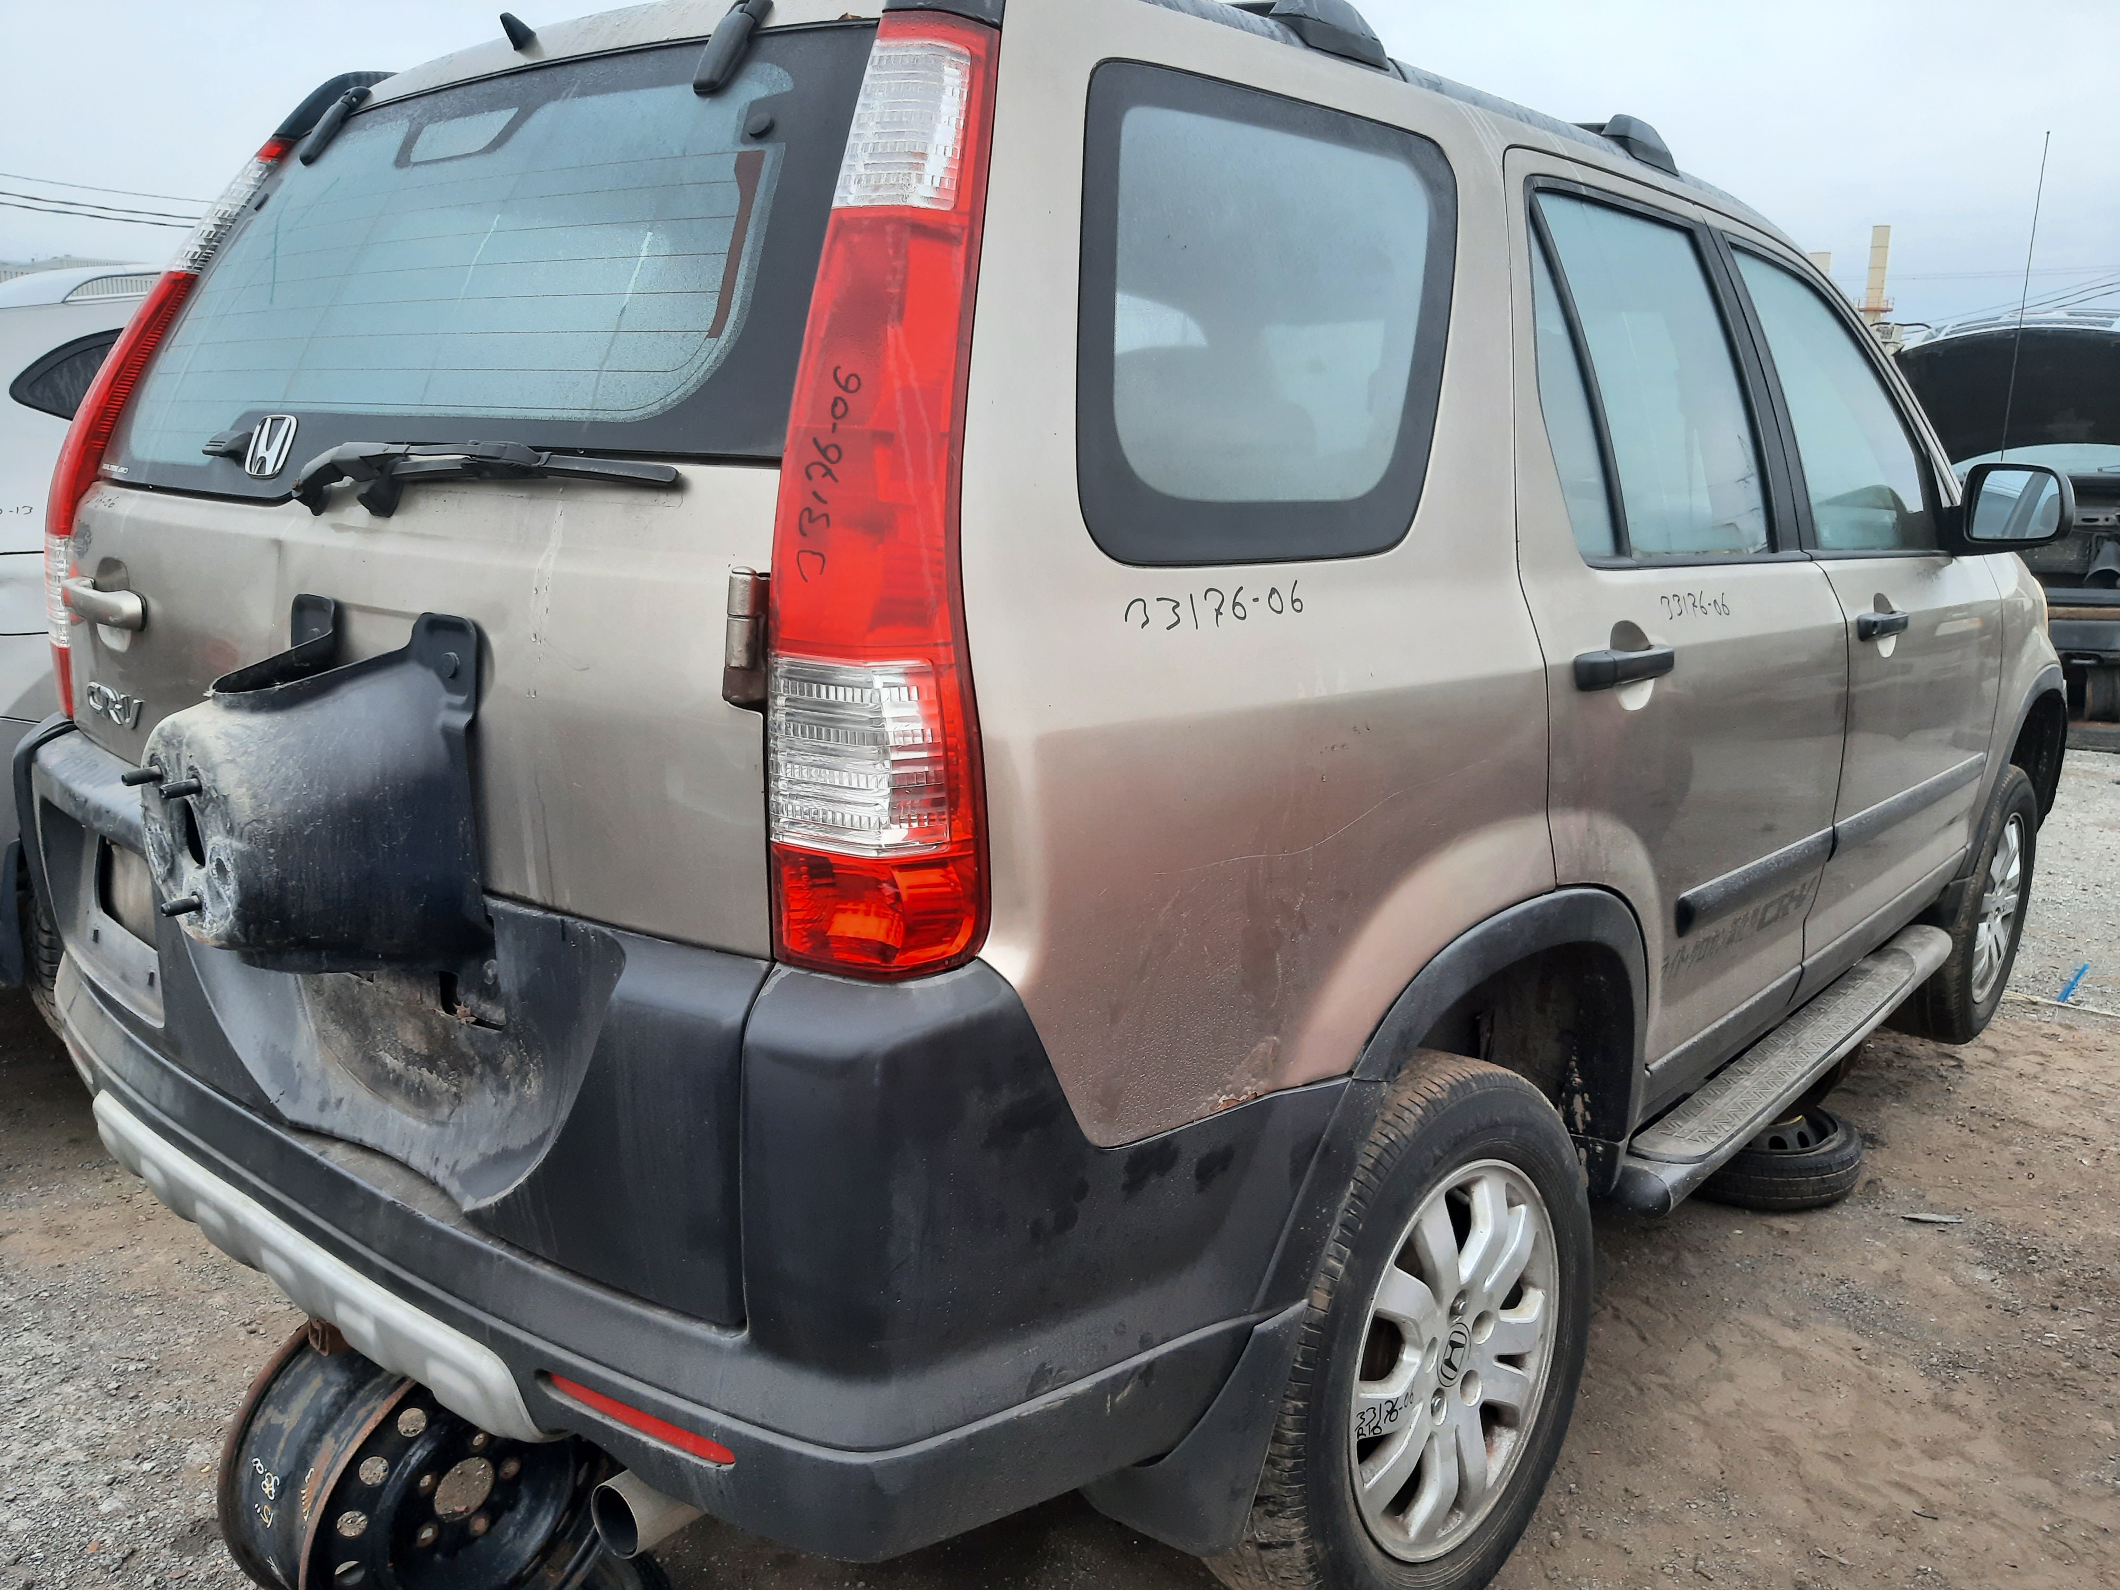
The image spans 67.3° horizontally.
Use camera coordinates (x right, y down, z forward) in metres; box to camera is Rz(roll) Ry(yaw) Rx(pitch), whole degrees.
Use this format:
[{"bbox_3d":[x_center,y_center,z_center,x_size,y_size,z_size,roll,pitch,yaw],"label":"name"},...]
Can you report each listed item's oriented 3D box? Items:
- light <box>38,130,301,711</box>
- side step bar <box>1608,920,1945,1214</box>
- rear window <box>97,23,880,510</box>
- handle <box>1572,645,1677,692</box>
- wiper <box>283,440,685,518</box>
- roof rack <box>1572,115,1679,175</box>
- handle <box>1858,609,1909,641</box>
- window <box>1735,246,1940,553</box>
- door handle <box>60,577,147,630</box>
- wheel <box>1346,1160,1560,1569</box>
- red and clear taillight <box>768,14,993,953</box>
[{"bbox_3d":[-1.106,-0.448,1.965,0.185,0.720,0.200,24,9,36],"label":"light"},{"bbox_3d":[1.255,0.437,2.732,0.170,0.080,1.580,12,16,40],"label":"side step bar"},{"bbox_3d":[-0.636,-0.513,1.555,1.320,0.460,0.100,12,-12,40],"label":"rear window"},{"bbox_3d":[0.615,-0.138,1.750,0.052,0.046,0.235,12,16,40],"label":"handle"},{"bbox_3d":[-0.476,-0.247,1.256,0.500,0.070,0.070,8,13,35],"label":"wiper"},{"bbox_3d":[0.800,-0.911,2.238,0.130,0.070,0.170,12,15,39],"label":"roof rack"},{"bbox_3d":[1.271,-0.260,2.453,0.050,0.040,0.210,12,15,39],"label":"handle"},{"bbox_3d":[1.320,-0.623,2.636,0.060,0.430,0.870,-10,1,42],"label":"window"},{"bbox_3d":[-1.091,-0.217,1.807,0.205,0.052,0.052,12,16,40],"label":"door handle"},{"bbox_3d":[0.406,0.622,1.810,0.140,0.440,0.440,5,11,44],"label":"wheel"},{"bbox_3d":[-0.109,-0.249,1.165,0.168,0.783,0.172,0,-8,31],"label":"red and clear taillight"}]

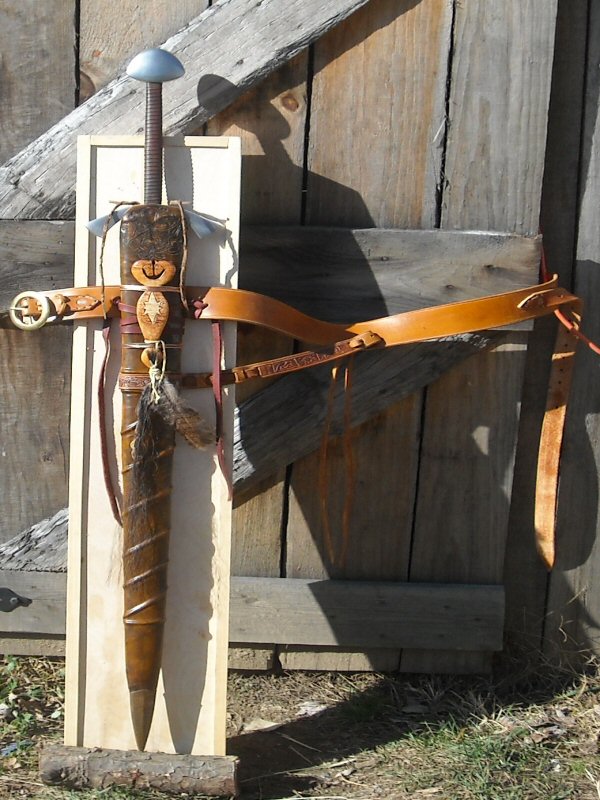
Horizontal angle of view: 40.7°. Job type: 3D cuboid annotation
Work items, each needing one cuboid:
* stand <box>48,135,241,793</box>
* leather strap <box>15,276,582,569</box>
[{"bbox_3d":[-0.204,0.075,1.133,0.228,0.876,0.026,1,1,3],"label":"stand"},{"bbox_3d":[-0.003,0.030,1.115,0.785,0.405,0.120,2,7,0],"label":"leather strap"}]

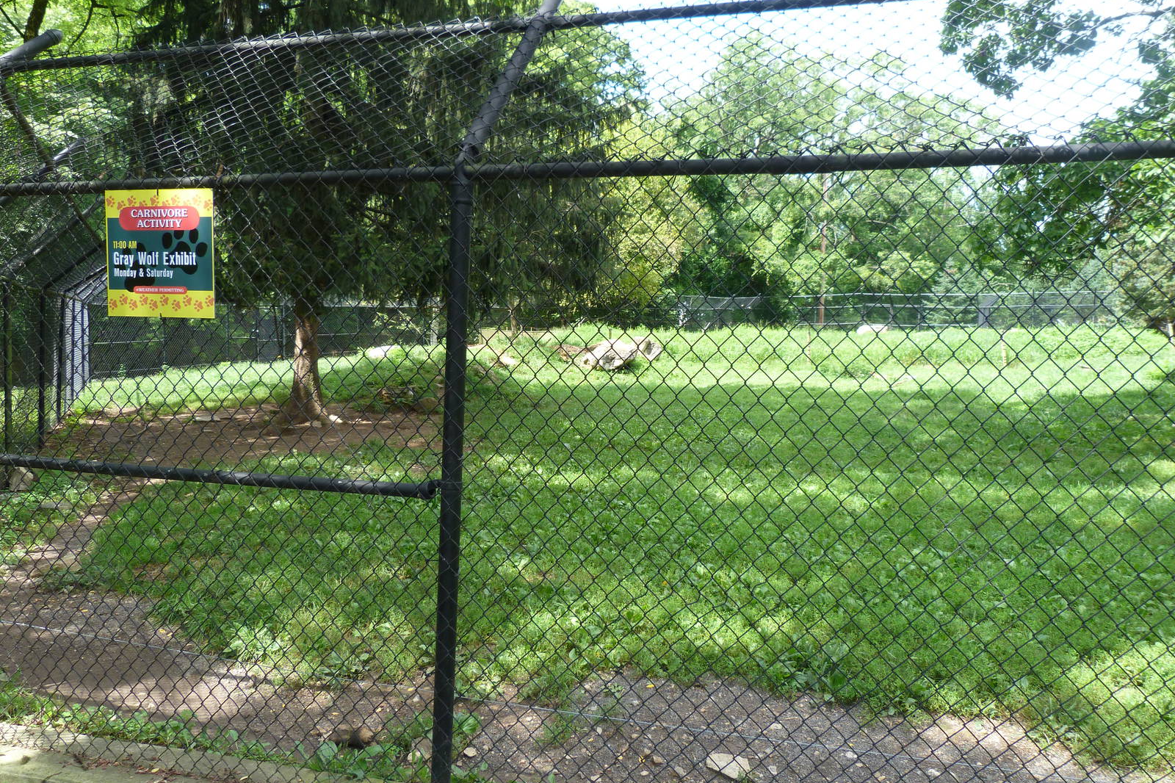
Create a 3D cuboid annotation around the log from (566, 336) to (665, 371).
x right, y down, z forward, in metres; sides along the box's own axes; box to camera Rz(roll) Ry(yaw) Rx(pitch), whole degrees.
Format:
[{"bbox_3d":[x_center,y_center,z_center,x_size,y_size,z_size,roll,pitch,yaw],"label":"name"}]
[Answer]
[{"bbox_3d":[0.782,-1.087,24.500,2.500,0.930,1.250,1,2,-14],"label":"log"}]

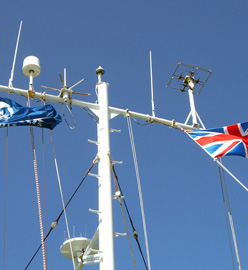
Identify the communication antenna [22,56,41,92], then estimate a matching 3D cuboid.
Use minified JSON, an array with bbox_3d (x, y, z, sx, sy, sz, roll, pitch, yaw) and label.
[{"bbox_3d":[-1.412,-0.874,8.841,0.275,0.620,0.275,11,-38,-17],"label":"communication antenna"}]

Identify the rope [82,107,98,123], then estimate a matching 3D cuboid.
[{"bbox_3d":[-0.519,-0.317,8.856,0.260,0.230,0.060,11,-38,-17],"label":"rope"}]

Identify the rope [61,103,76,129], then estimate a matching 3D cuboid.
[{"bbox_3d":[-0.836,-0.296,8.690,0.200,0.440,0.130,11,-38,-17],"label":"rope"}]

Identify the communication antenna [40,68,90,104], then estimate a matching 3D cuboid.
[{"bbox_3d":[-0.905,-0.777,9.002,0.760,0.680,0.740,11,-38,-17],"label":"communication antenna"}]

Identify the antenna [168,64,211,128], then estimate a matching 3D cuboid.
[{"bbox_3d":[1.165,-0.566,9.792,0.600,1.080,0.600,11,-38,-17],"label":"antenna"}]

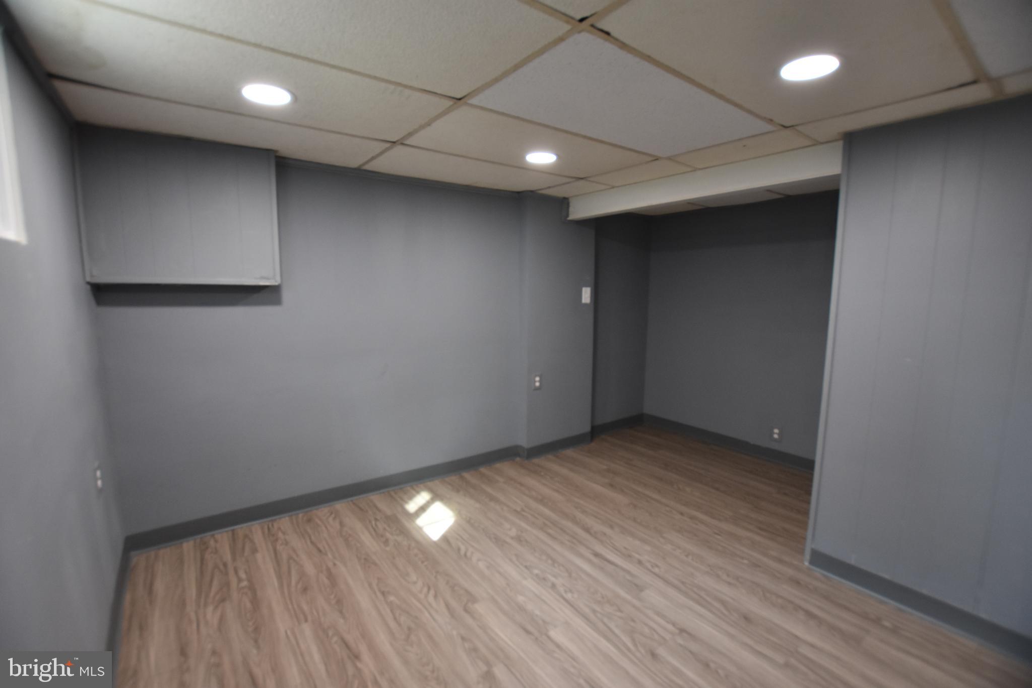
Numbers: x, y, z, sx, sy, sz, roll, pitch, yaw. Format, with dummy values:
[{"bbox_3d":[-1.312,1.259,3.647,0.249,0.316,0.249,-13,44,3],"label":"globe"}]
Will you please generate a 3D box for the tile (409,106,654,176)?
[{"bbox_3d":[0.112,-0.980,2.183,1.203,0.020,0.584,-6,10,-37],"label":"tile"}]

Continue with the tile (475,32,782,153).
[{"bbox_3d":[0.481,-0.905,1.701,1.203,0.020,0.575,-6,10,-37],"label":"tile"}]

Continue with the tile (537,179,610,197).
[{"bbox_3d":[0.417,-1.120,3.091,0.325,0.020,0.444,-6,10,-37],"label":"tile"}]

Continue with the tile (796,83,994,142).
[{"bbox_3d":[1.458,-0.905,1.706,0.293,0.020,0.533,-6,10,-37],"label":"tile"}]

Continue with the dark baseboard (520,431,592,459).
[{"bbox_3d":[0.376,0.847,3.610,0.750,0.105,0.018,-4,9,-37],"label":"dark baseboard"}]

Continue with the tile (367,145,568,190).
[{"bbox_3d":[-0.247,-1.053,2.651,1.203,0.020,0.538,-6,10,-37],"label":"tile"}]

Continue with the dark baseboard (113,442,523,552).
[{"bbox_3d":[-0.922,0.910,2.748,2.320,0.105,0.018,-4,9,-37],"label":"dark baseboard"}]

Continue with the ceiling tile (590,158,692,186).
[{"bbox_3d":[0.747,-1.053,2.660,0.325,0.020,0.584,-6,10,-37],"label":"ceiling tile"}]

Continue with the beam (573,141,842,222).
[{"bbox_3d":[1.004,-0.970,2.722,0.120,0.170,1.820,-4,9,-37],"label":"beam"}]

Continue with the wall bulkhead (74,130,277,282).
[{"bbox_3d":[-1.534,-0.611,2.019,0.730,0.660,0.140,-4,9,-37],"label":"wall bulkhead"}]

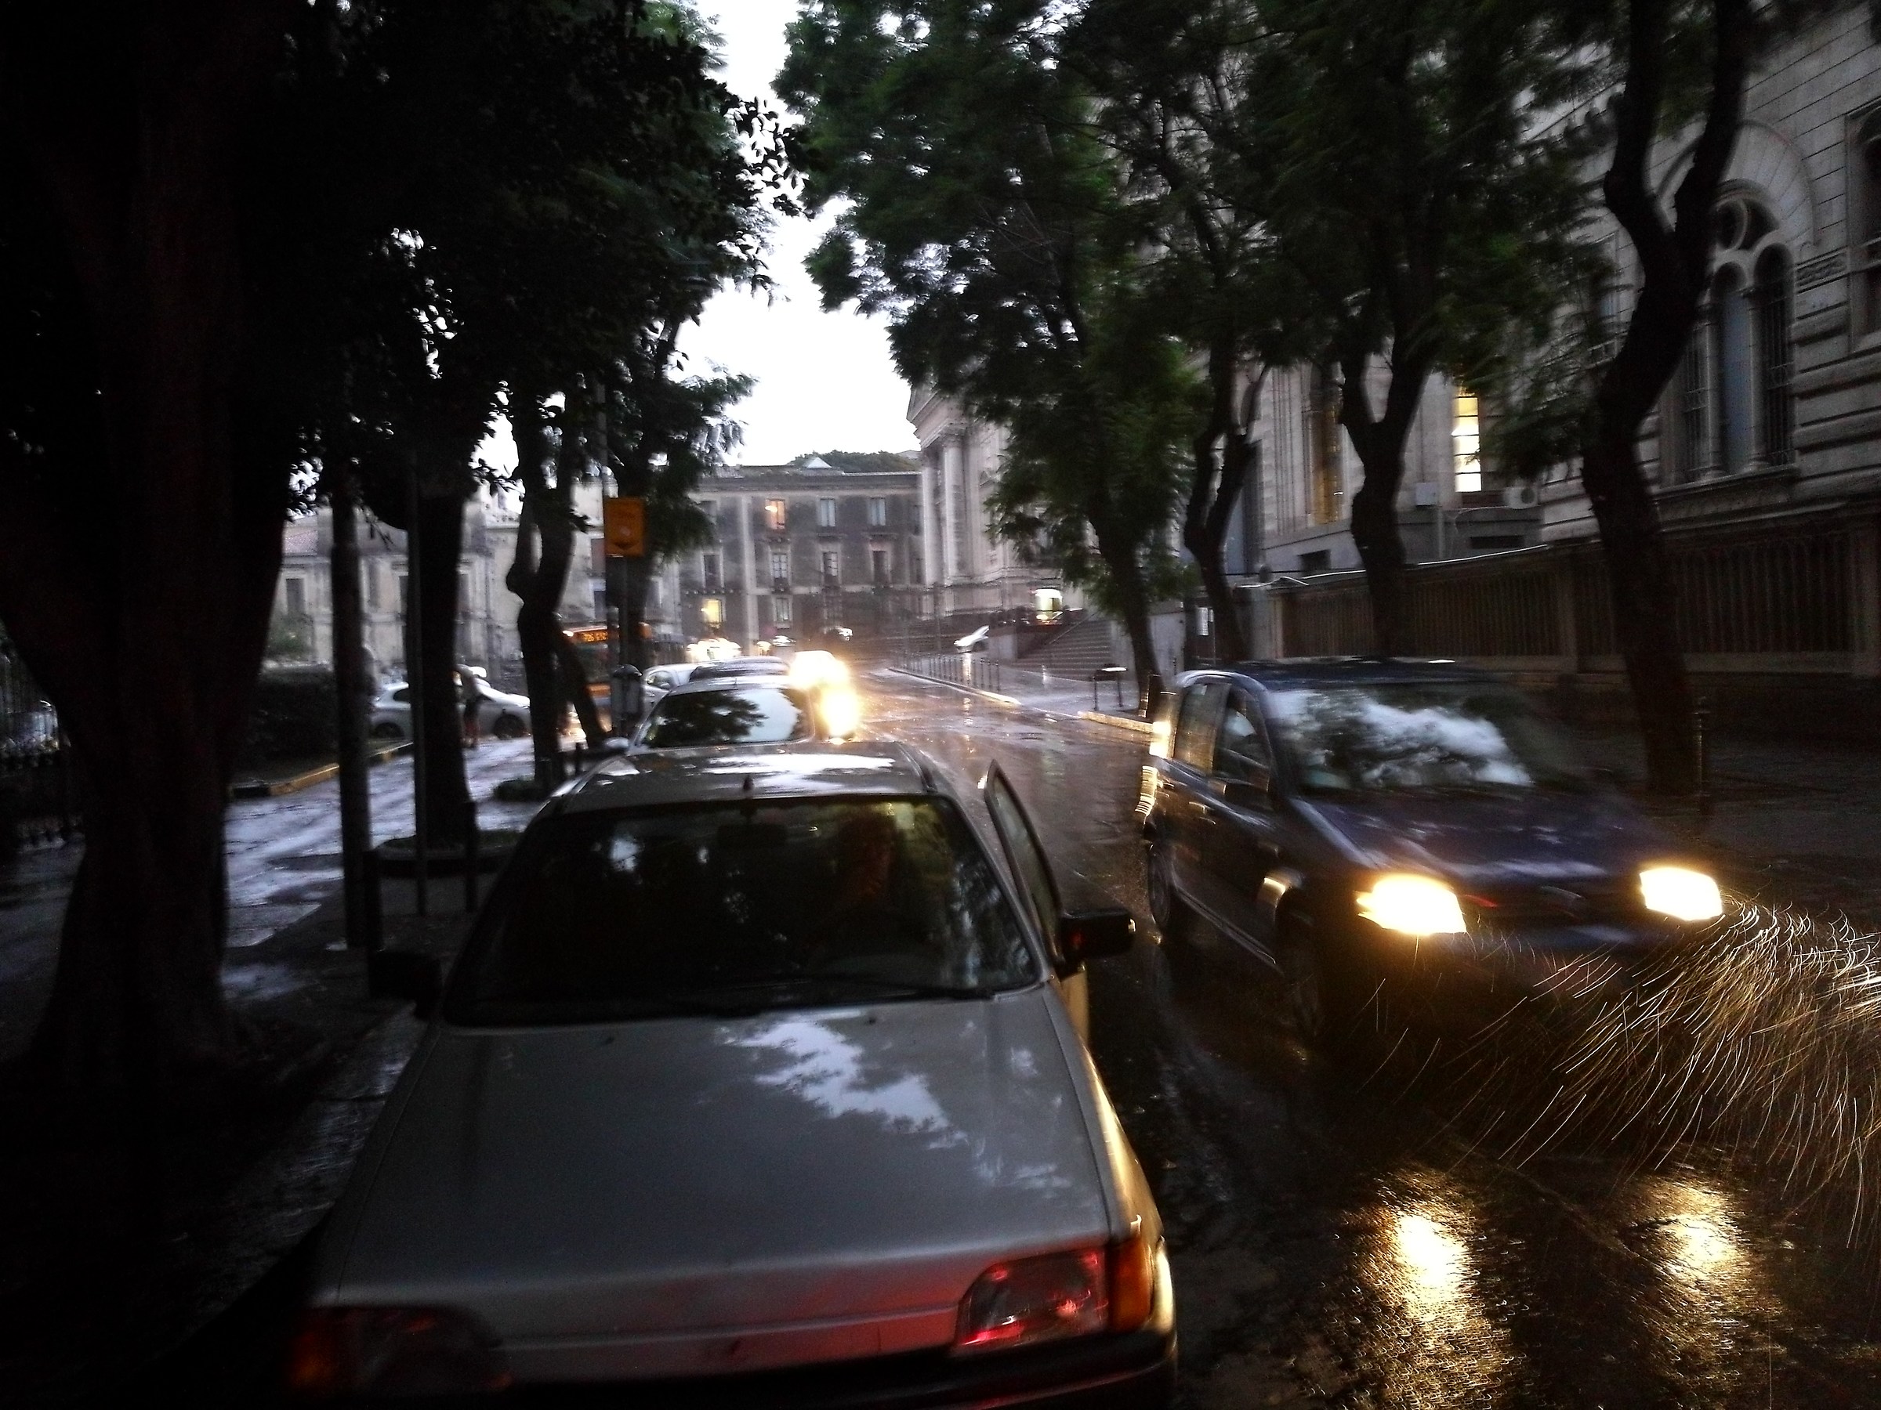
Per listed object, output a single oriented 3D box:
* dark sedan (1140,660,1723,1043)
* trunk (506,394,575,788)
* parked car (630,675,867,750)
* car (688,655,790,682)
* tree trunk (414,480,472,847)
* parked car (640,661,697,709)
[{"bbox_3d":[2.119,0.572,7.215,1.580,1.540,3.540,-2,3,-7],"label":"dark sedan"},{"bbox_3d":[-4.421,-1.264,16.220,0.740,4.350,0.620,-2,2,-6],"label":"trunk"},{"bbox_3d":[-1.790,0.496,12.267,1.700,1.450,4.000,-2,3,-7],"label":"parked car"},{"bbox_3d":[-2.571,0.195,18.766,1.720,1.500,4.100,-2,3,-7],"label":"car"},{"bbox_3d":[-3.708,-0.277,10.950,0.400,2.720,0.400,-2,2,-6],"label":"tree trunk"},{"bbox_3d":[-4.120,-0.002,24.467,1.680,1.460,3.900,-3,3,-28],"label":"parked car"}]

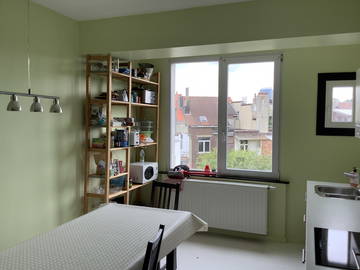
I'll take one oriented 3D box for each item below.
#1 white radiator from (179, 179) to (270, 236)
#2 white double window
[{"bbox_3d":[0.485,0.954,4.424,1.390,0.610,0.100,1,2,21],"label":"white radiator"},{"bbox_3d":[0.582,-0.253,4.492,1.545,1.640,0.090,1,2,21],"label":"white double window"}]

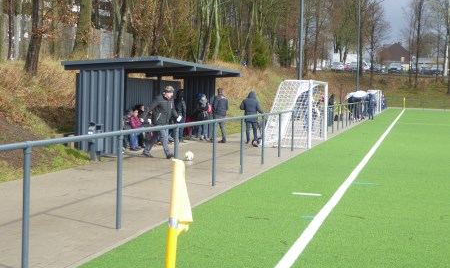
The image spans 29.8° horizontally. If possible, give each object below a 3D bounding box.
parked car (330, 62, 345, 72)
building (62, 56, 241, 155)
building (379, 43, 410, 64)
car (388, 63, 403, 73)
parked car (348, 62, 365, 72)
[{"bbox_3d":[17.479,-10.413,131.000,1.800,1.500,4.300,2,3,7],"label":"parked car"},{"bbox_3d":[-1.624,-0.832,24.710,2.320,2.330,10.490,2,3,11],"label":"building"},{"bbox_3d":[37.693,-16.345,188.000,7.200,7.500,9.000,2,3,12],"label":"building"},{"bbox_3d":[26.264,-10.103,130.000,1.820,1.500,4.300,2,3,18],"label":"car"},{"bbox_3d":[20.377,-10.382,131.000,1.800,1.500,4.300,2,3,12],"label":"parked car"}]

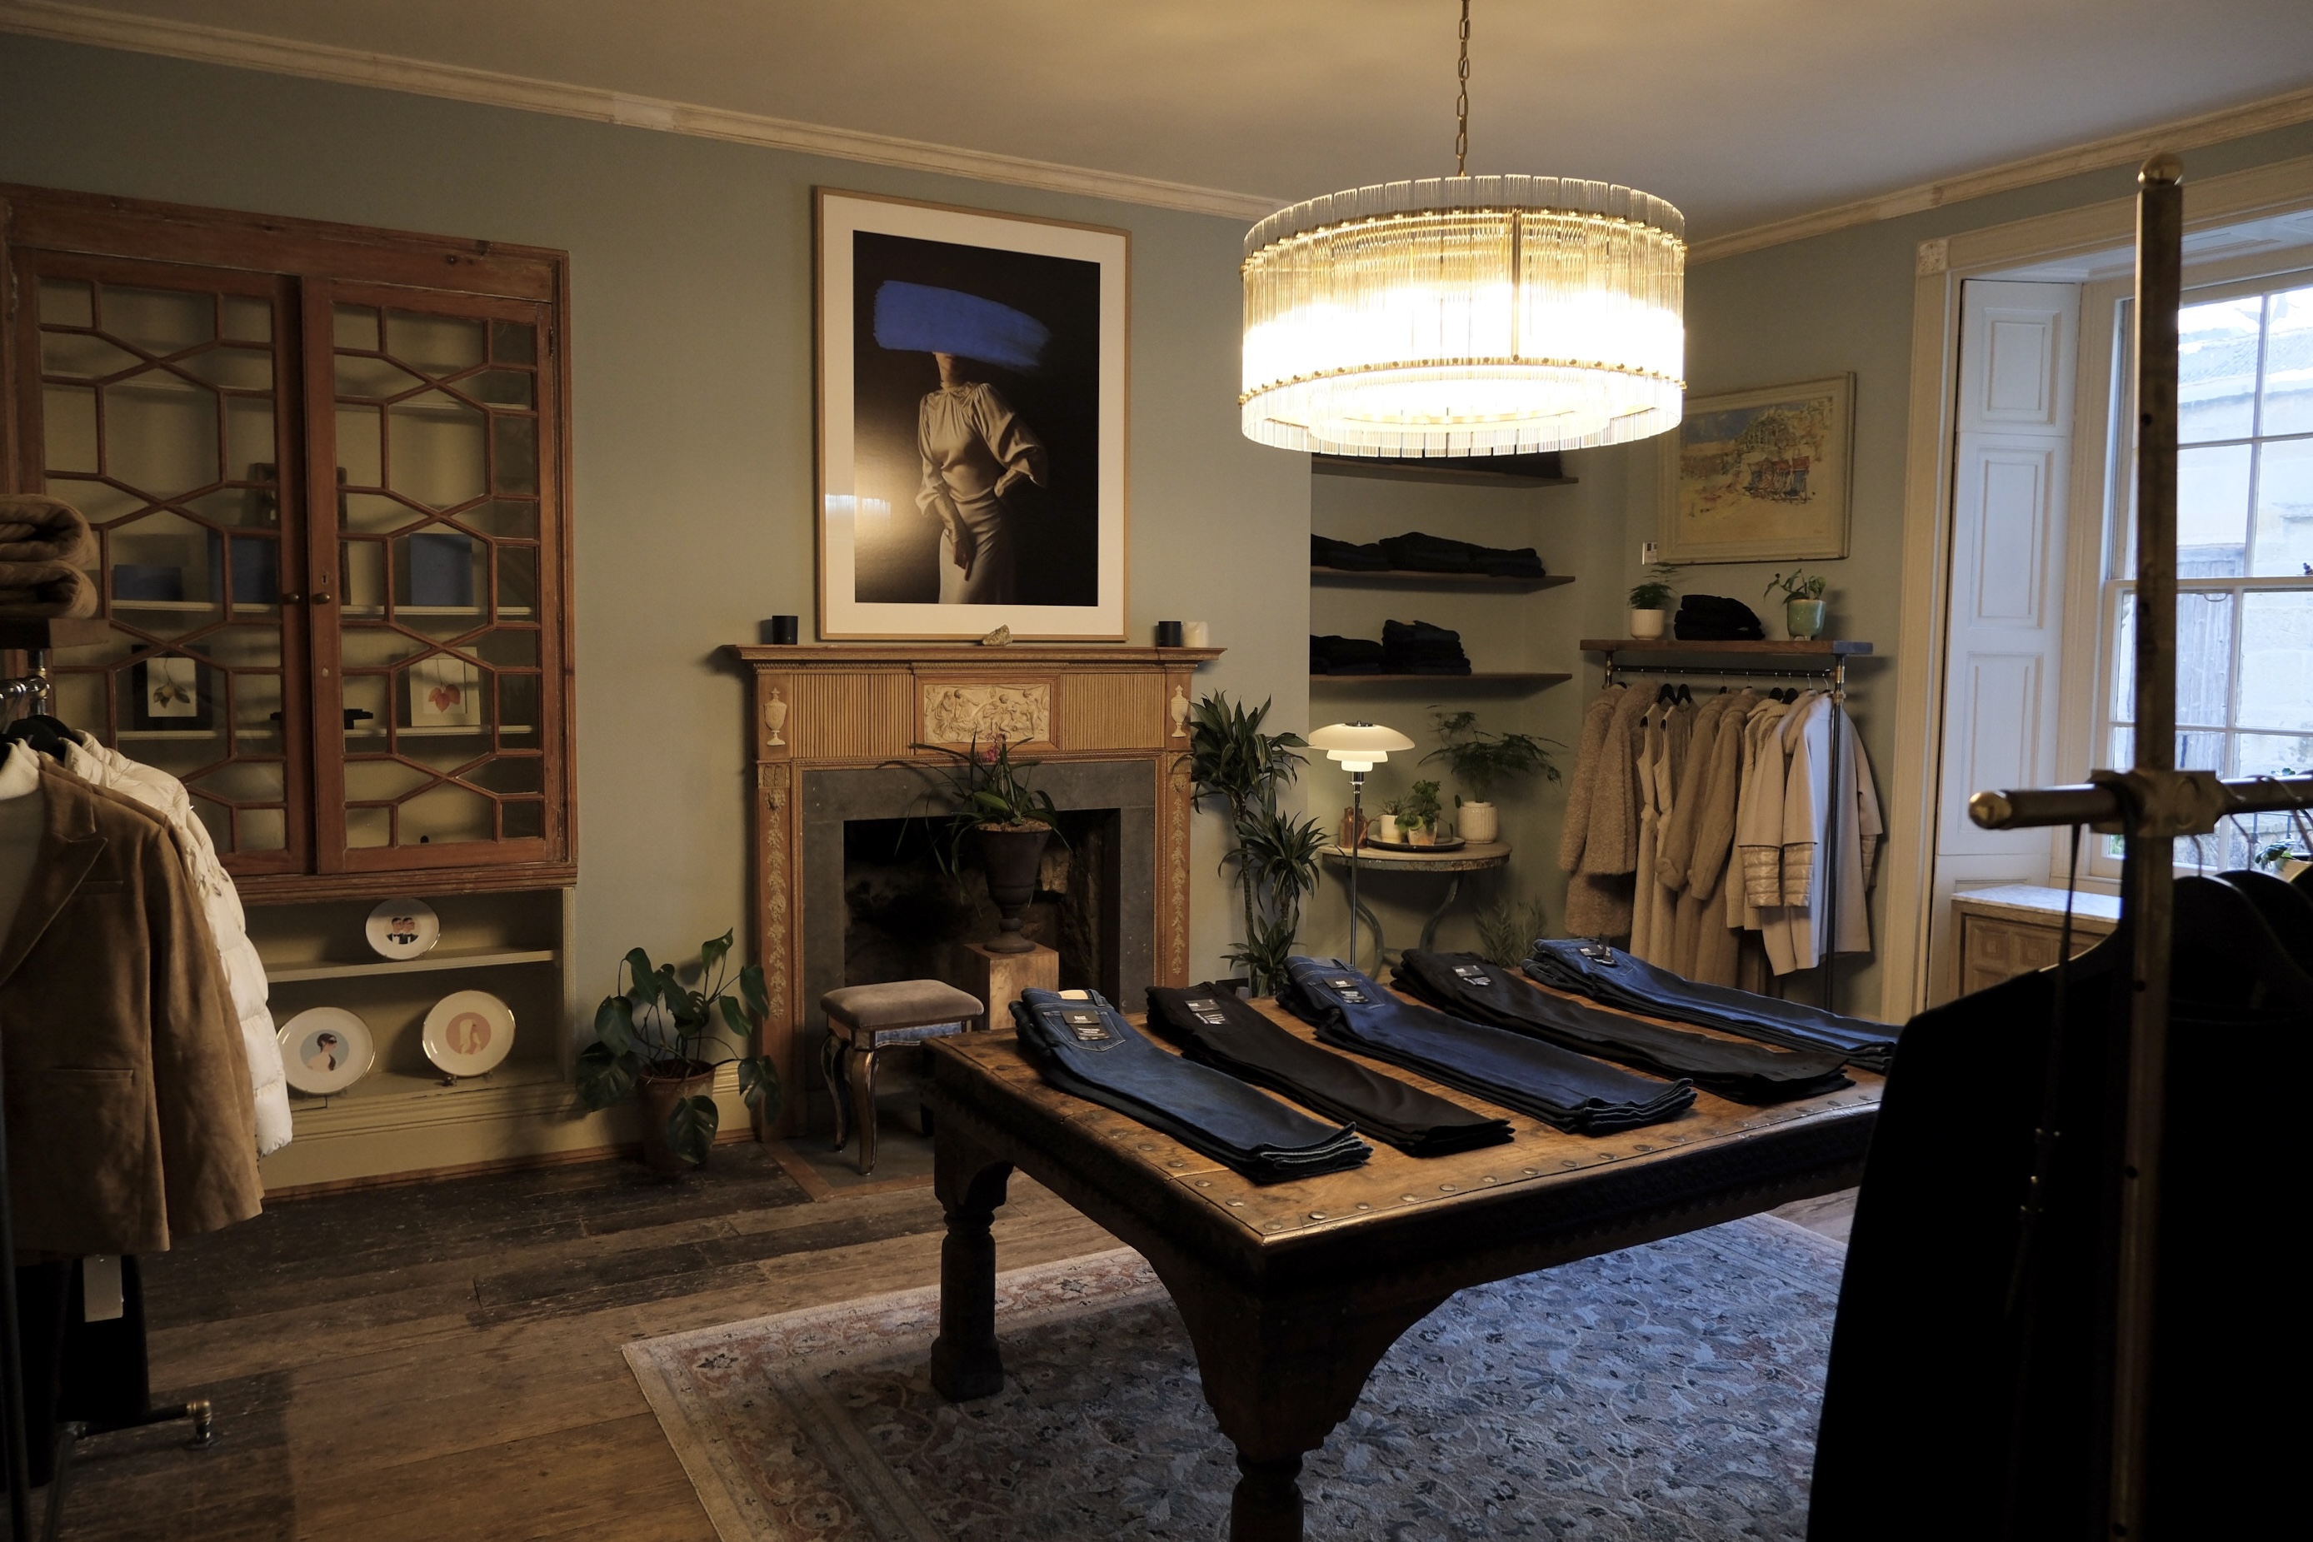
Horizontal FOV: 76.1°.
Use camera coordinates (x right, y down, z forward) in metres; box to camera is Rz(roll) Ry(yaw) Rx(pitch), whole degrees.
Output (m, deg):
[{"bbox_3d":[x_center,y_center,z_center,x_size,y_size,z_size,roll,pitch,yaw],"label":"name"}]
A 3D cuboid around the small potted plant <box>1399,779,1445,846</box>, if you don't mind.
[{"bbox_3d":[1.023,0.157,5.692,0.175,0.245,0.175,0,4,0],"label":"small potted plant"}]

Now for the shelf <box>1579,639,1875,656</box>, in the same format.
[{"bbox_3d":[2.088,-0.459,5.486,0.260,0.042,1.030,-3,6,-37],"label":"shelf"}]

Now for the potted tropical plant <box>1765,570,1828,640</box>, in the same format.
[{"bbox_3d":[2.319,-0.600,5.349,0.188,0.257,0.197,-3,5,-34],"label":"potted tropical plant"}]

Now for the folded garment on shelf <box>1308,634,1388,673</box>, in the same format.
[{"bbox_3d":[0.690,-0.440,5.604,0.260,0.148,0.240,-2,5,-26],"label":"folded garment on shelf"}]

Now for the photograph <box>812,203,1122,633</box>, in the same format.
[{"bbox_3d":[-0.559,-1.089,4.705,1.030,1.335,0.040,-2,5,-26],"label":"photograph"}]

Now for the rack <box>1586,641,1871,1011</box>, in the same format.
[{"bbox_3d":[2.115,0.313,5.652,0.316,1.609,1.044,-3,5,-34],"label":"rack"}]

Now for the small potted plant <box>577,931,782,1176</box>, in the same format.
[{"bbox_3d":[-1.399,0.832,4.365,0.553,0.701,0.474,-2,5,-25],"label":"small potted plant"}]

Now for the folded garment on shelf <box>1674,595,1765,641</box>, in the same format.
[{"bbox_3d":[2.140,-0.576,5.611,0.237,0.163,0.247,-3,5,-34],"label":"folded garment on shelf"}]

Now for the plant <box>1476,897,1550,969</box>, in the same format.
[{"bbox_3d":[1.430,0.777,6.049,0.296,0.592,0.286,-2,5,-25],"label":"plant"}]

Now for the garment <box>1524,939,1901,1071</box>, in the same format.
[{"bbox_3d":[1.215,0.493,3.231,0.227,0.077,1.007,-2,5,-29],"label":"garment"}]

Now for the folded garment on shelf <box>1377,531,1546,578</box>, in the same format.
[{"bbox_3d":[1.243,-0.866,5.938,0.632,0.143,0.276,-2,5,-25],"label":"folded garment on shelf"}]

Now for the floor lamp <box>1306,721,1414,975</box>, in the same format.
[{"bbox_3d":[0.629,0.496,4.625,0.330,1.298,0.330,-2,5,-26],"label":"floor lamp"}]

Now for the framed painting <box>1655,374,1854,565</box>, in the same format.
[{"bbox_3d":[2.200,-1.089,5.473,0.045,0.630,0.755,-3,6,-37],"label":"framed painting"}]

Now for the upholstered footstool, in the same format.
[{"bbox_3d":[-0.763,0.910,4.457,0.420,0.480,0.330,-2,5,-26],"label":"upholstered footstool"}]

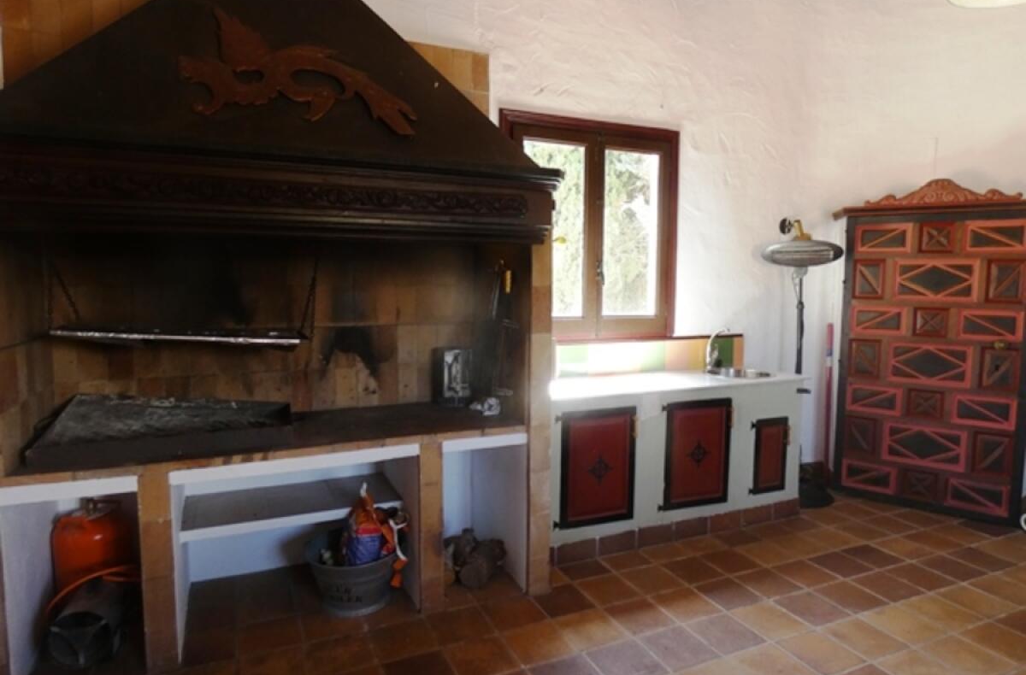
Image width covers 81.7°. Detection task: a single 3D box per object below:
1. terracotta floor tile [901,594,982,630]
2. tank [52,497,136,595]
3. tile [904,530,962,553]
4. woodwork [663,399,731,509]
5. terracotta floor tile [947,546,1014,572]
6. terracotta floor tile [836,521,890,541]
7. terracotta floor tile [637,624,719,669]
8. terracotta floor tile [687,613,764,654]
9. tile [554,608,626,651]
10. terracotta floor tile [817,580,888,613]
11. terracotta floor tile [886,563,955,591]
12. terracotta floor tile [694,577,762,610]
[{"bbox_3d":[1.963,1.268,2.719,0.238,0.015,0.238,-2,5,-23],"label":"terracotta floor tile"},{"bbox_3d":[-1.875,0.995,2.663,0.300,0.570,0.300,-2,5,-23],"label":"tank"},{"bbox_3d":[2.473,1.204,3.486,0.238,0.015,0.238,-2,5,-23],"label":"tile"},{"bbox_3d":[1.091,0.689,3.485,0.470,0.635,0.030,-2,5,-23],"label":"woodwork"},{"bbox_3d":[2.502,1.192,3.173,0.238,0.015,0.238,-2,5,-23],"label":"terracotta floor tile"},{"bbox_3d":[2.132,1.194,3.619,0.237,0.015,0.237,-2,5,-23],"label":"terracotta floor tile"},{"bbox_3d":[0.663,1.255,2.389,0.238,0.015,0.238,-2,5,-23],"label":"terracotta floor tile"},{"bbox_3d":[0.915,1.283,2.562,0.240,0.020,0.240,-2,5,-23],"label":"terracotta floor tile"},{"bbox_3d":[0.328,1.245,2.522,0.243,0.015,0.243,-2,5,-23],"label":"tile"},{"bbox_3d":[1.585,1.220,2.779,0.243,0.015,0.243,-2,5,-23],"label":"terracotta floor tile"},{"bbox_3d":[2.042,1.207,2.977,0.238,0.015,0.238,-2,5,-23],"label":"terracotta floor tile"},{"bbox_3d":[1.050,1.256,2.898,0.240,0.020,0.240,-2,5,-23],"label":"terracotta floor tile"}]

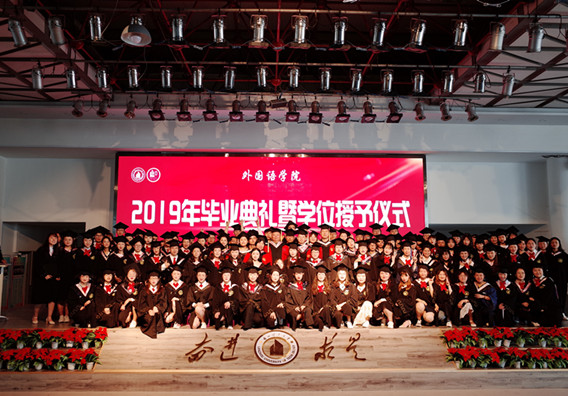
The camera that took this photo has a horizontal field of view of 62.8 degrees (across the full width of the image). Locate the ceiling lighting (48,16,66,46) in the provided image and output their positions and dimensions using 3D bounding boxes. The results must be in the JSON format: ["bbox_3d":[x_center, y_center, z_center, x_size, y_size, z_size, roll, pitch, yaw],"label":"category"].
[{"bbox_3d":[-3.501,-2.573,7.200,0.270,0.420,0.250,0,-6,0],"label":"ceiling lighting"}]

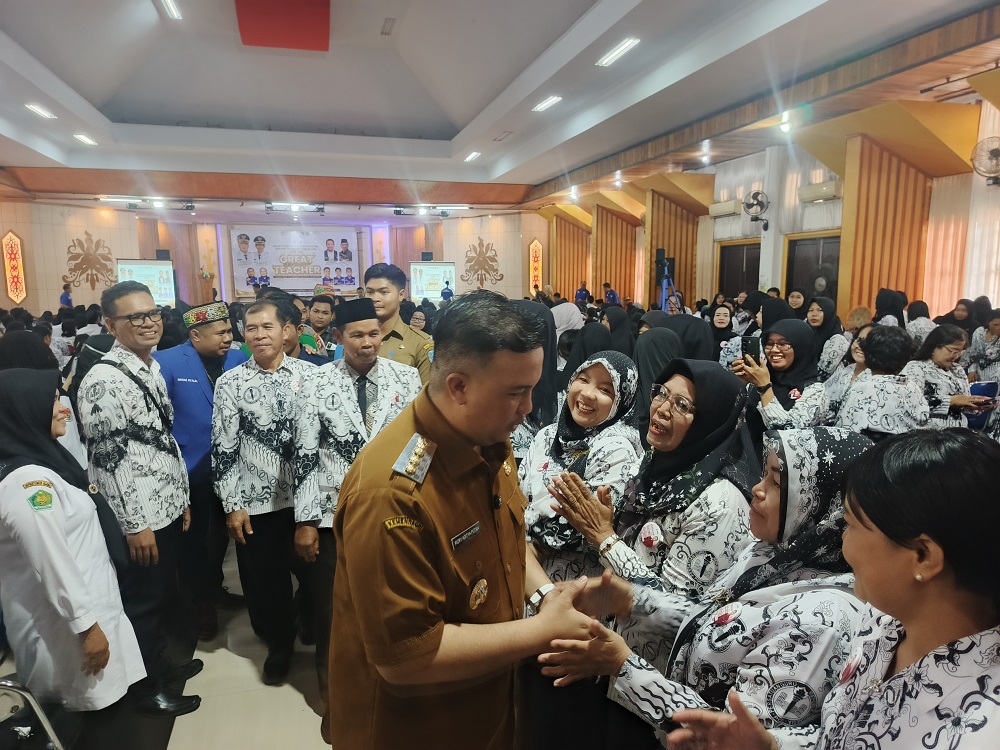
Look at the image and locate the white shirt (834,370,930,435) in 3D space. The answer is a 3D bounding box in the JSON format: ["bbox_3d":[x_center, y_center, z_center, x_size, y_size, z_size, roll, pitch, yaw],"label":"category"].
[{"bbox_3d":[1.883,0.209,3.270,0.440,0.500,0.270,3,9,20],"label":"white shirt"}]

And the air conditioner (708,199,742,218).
[{"bbox_3d":[4.739,-3.522,14.090,0.200,0.290,0.870,-3,9,-16],"label":"air conditioner"}]

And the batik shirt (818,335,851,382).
[{"bbox_3d":[2.333,0.033,4.806,0.460,0.660,0.290,5,10,35],"label":"batik shirt"}]

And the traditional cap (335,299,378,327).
[{"bbox_3d":[-0.553,-0.237,2.542,0.165,0.095,0.215,-13,10,-31],"label":"traditional cap"}]

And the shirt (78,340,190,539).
[{"bbox_3d":[-1.498,0.254,2.700,0.280,0.750,0.460,4,9,28],"label":"shirt"}]

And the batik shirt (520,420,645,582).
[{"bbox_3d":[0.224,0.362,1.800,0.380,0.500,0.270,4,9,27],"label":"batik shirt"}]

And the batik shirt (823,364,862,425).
[{"bbox_3d":[1.918,0.245,3.574,0.450,0.640,0.300,7,11,40],"label":"batik shirt"}]

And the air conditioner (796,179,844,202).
[{"bbox_3d":[5.497,-3.179,11.510,0.200,0.290,0.870,-3,9,-16],"label":"air conditioner"}]

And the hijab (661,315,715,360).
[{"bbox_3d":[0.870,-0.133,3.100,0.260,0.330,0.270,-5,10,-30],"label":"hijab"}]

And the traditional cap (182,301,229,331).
[{"bbox_3d":[-1.319,-0.269,2.980,0.200,0.095,0.180,-9,6,16],"label":"traditional cap"}]

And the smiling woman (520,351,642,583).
[{"bbox_3d":[0.254,0.669,2.027,0.460,1.491,0.380,3,9,22],"label":"smiling woman"}]

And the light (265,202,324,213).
[{"bbox_3d":[-6.929,-5.648,22.403,1.950,0.290,0.320,-3,9,-16],"label":"light"}]

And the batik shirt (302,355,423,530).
[{"bbox_3d":[-0.541,0.256,2.593,0.470,0.670,0.290,-3,9,-17],"label":"batik shirt"}]

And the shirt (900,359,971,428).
[{"bbox_3d":[2.332,0.142,3.550,0.300,0.480,0.380,6,10,36],"label":"shirt"}]

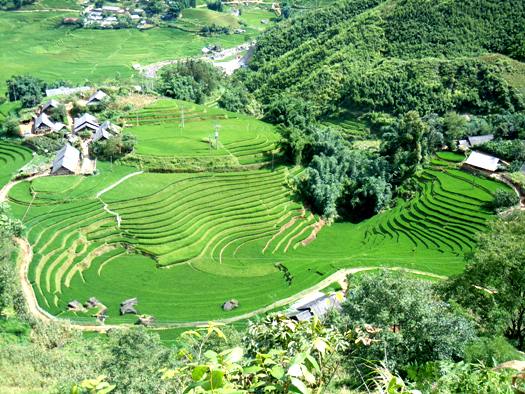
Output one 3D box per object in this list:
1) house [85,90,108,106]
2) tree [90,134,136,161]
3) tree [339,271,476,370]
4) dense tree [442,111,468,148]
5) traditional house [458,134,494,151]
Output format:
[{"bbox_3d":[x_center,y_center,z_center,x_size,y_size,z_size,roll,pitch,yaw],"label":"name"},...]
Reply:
[{"bbox_3d":[-56.390,-33.420,233.990,7.200,4.800,8.600,3,25,3],"label":"house"},{"bbox_3d":[-44.670,-14.840,204.660,14.000,7.000,9.500,-5,25,-12],"label":"tree"},{"bbox_3d":[11.860,10.190,55.850,11.500,8.300,10.500,7,25,11],"label":"tree"},{"bbox_3d":[57.970,-19.970,205.030,8.200,11.000,8.000,9,26,16],"label":"dense tree"},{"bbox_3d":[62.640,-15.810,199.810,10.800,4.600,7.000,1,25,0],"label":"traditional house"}]

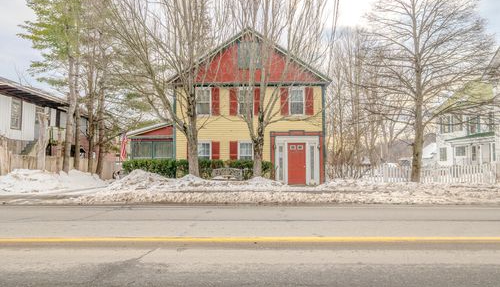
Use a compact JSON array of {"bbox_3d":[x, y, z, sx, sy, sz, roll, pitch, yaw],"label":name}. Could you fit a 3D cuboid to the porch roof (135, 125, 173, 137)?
[{"bbox_3d":[-4.791,-0.610,16.676,1.901,0.575,0.100,0,-2,0],"label":"porch roof"}]

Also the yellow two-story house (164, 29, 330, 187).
[{"bbox_3d":[-0.053,-1.669,20.959,8.053,7.713,9.200,0,-2,0],"label":"yellow two-story house"}]

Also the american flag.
[{"bbox_3d":[-6.225,0.197,16.502,0.362,1.387,0.250,0,-2,0],"label":"american flag"}]

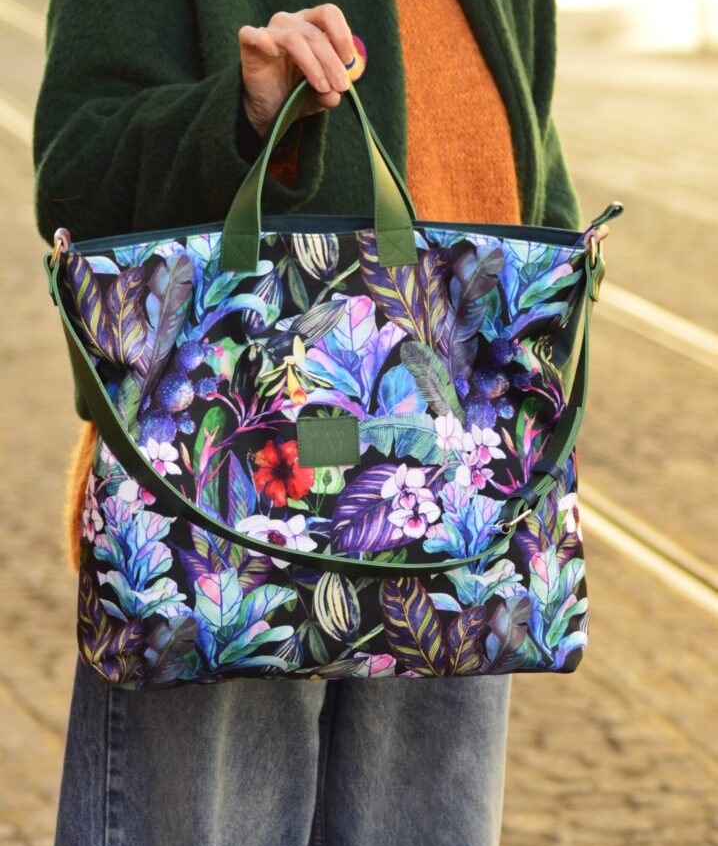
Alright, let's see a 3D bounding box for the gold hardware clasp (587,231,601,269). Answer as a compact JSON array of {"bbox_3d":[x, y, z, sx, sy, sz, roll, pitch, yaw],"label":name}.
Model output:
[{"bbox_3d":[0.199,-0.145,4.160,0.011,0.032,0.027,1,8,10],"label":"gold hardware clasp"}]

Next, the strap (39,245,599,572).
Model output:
[{"bbox_3d":[-0.030,-0.008,4.120,0.468,0.262,0.110,0,8,0],"label":"strap"}]

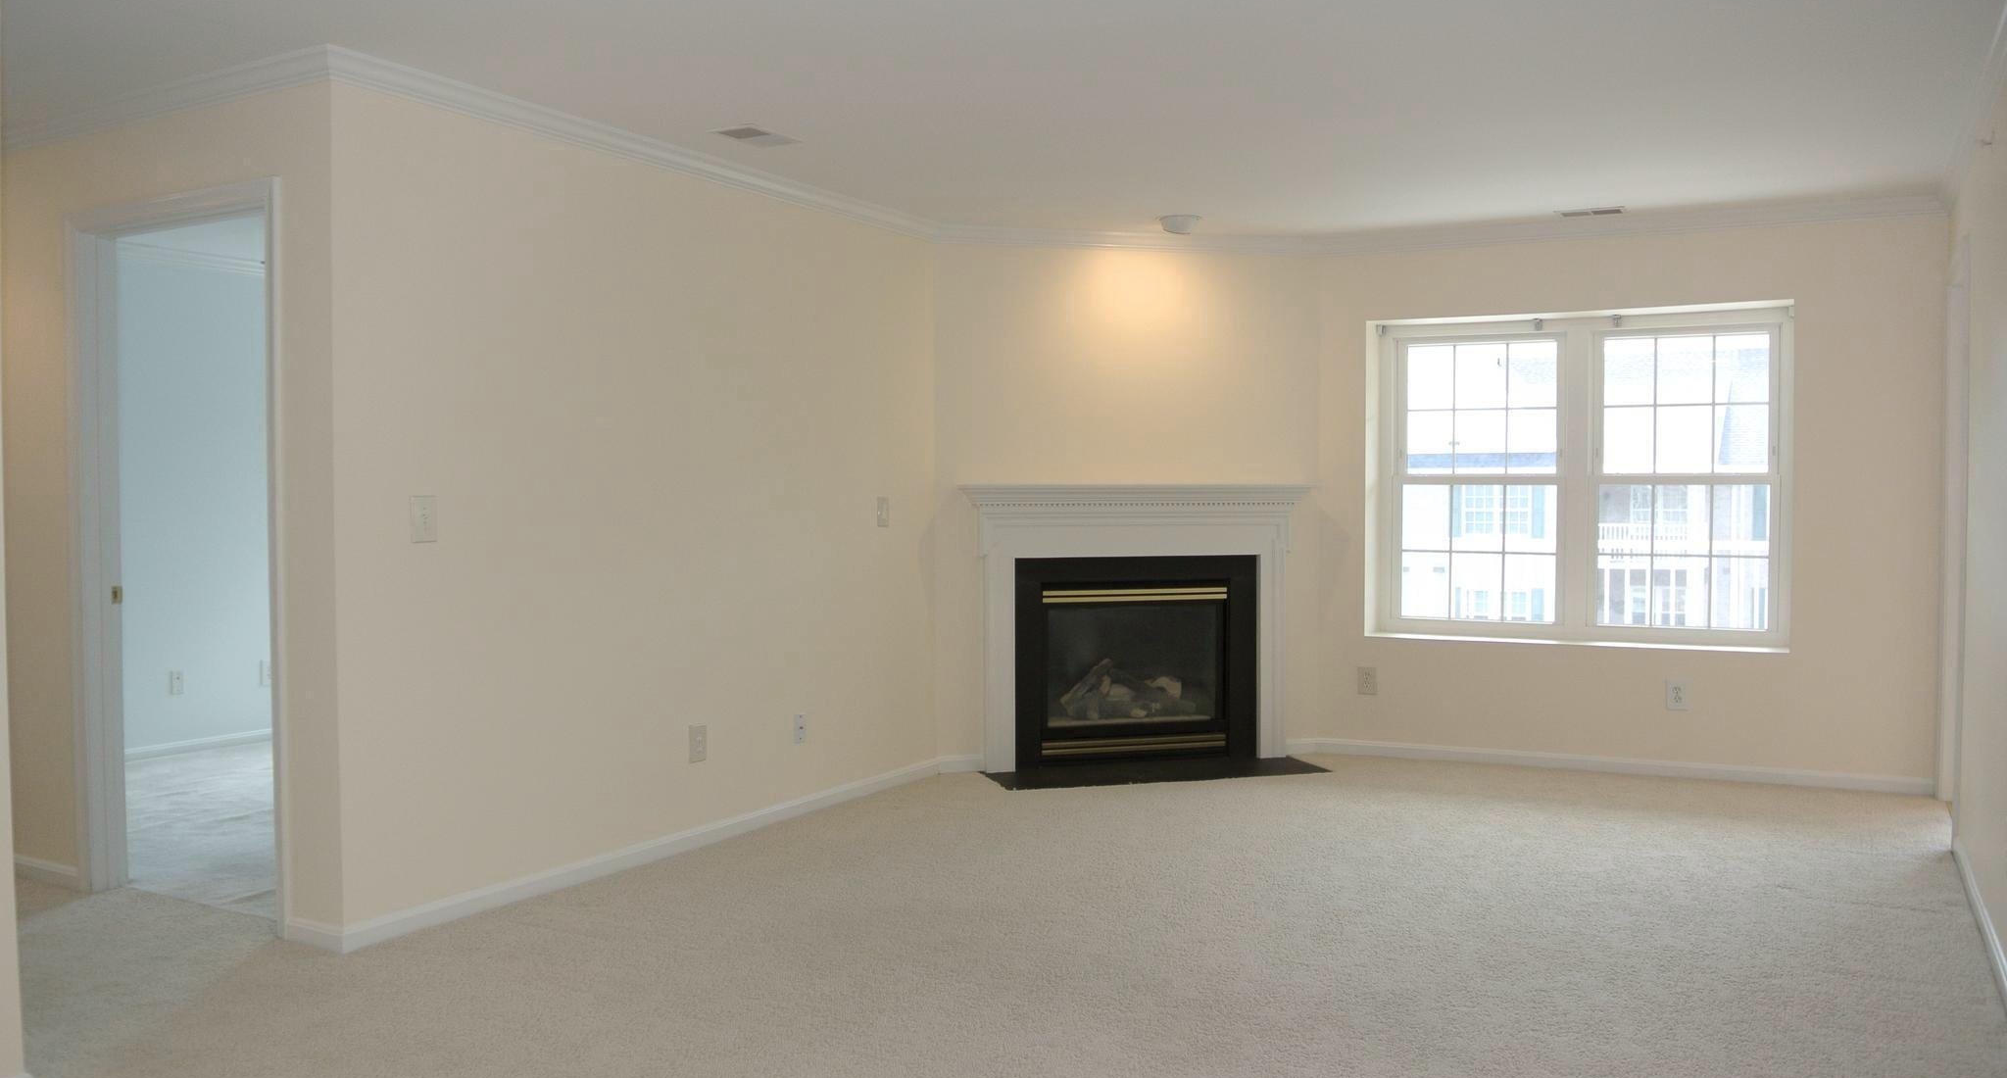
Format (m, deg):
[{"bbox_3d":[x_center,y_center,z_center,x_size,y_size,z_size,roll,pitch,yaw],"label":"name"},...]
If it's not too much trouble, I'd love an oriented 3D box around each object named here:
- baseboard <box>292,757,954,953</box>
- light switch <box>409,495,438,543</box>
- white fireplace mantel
[{"bbox_3d":[-1.116,1.035,5.419,0.289,0.073,3.072,0,2,29],"label":"baseboard"},{"bbox_3d":[-1.631,-0.055,4.257,0.012,0.128,0.087,0,2,29],"label":"light switch"},{"bbox_3d":[0.608,0.393,6.735,1.598,1.264,0.186,-1,2,-14],"label":"white fireplace mantel"}]

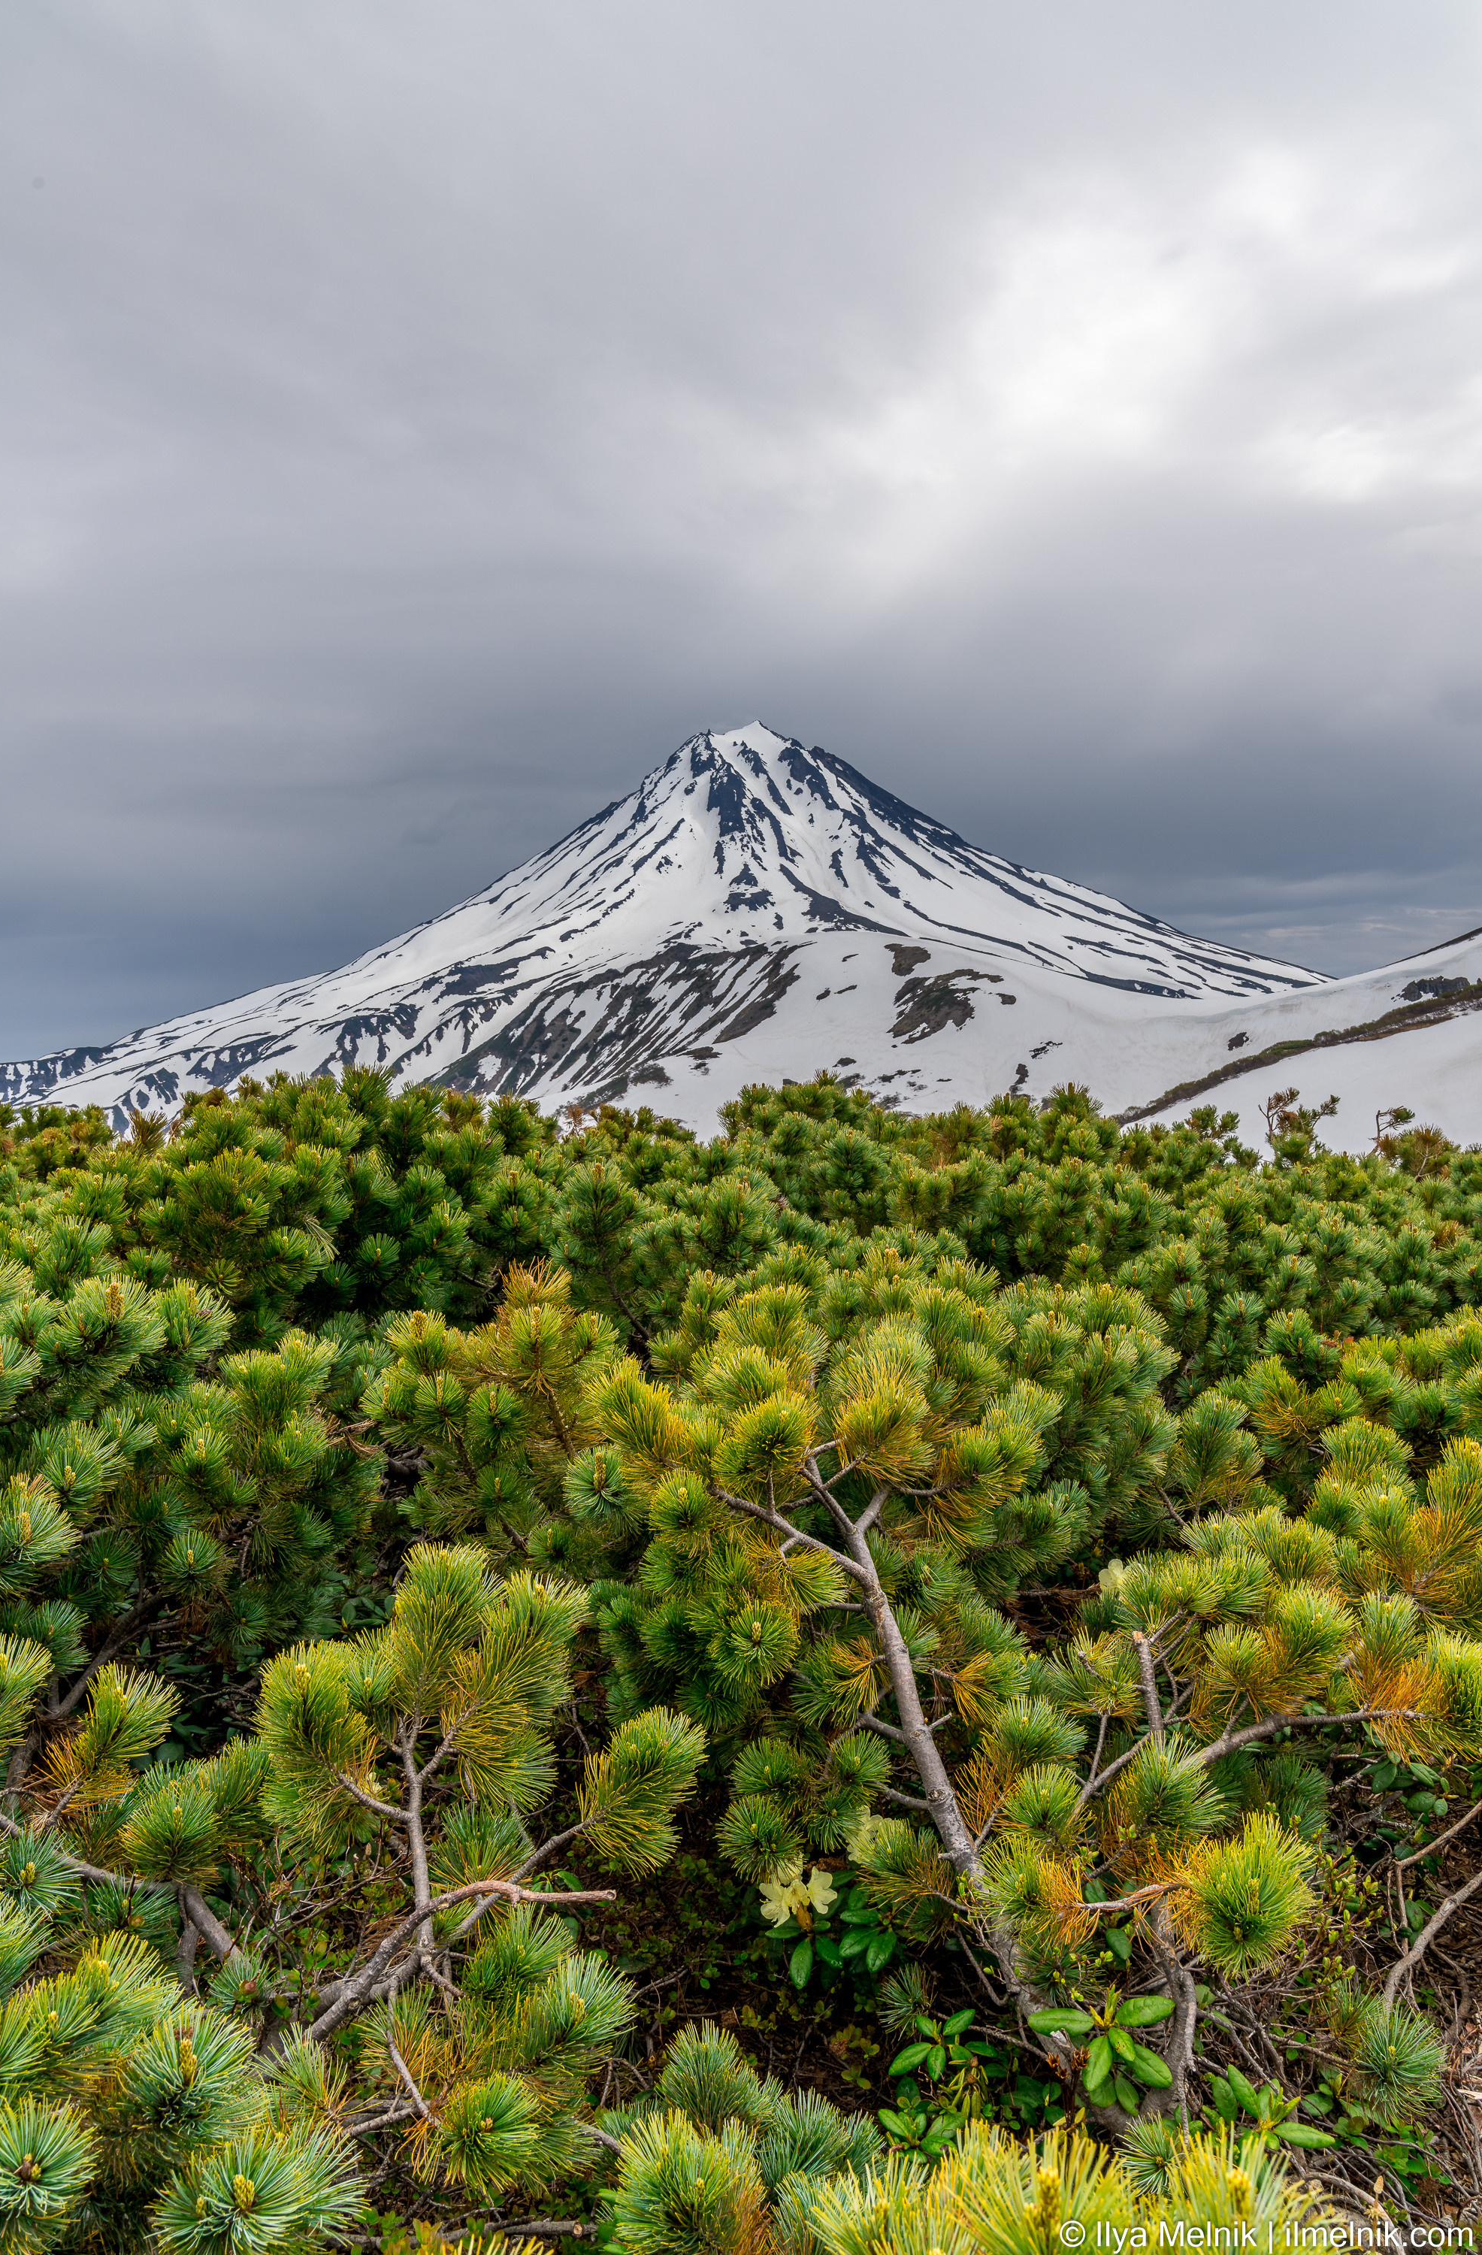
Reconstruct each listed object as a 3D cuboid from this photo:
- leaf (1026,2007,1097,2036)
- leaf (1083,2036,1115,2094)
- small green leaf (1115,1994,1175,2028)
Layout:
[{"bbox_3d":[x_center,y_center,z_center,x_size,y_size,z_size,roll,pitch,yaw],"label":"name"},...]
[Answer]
[{"bbox_3d":[0.306,0.854,1.732,0.063,0.009,0.026,-1,42,9],"label":"leaf"},{"bbox_3d":[0.332,0.872,1.690,0.023,0.009,0.053,13,48,29],"label":"leaf"},{"bbox_3d":[0.387,0.849,1.743,0.060,0.009,0.027,-17,42,-6],"label":"small green leaf"}]

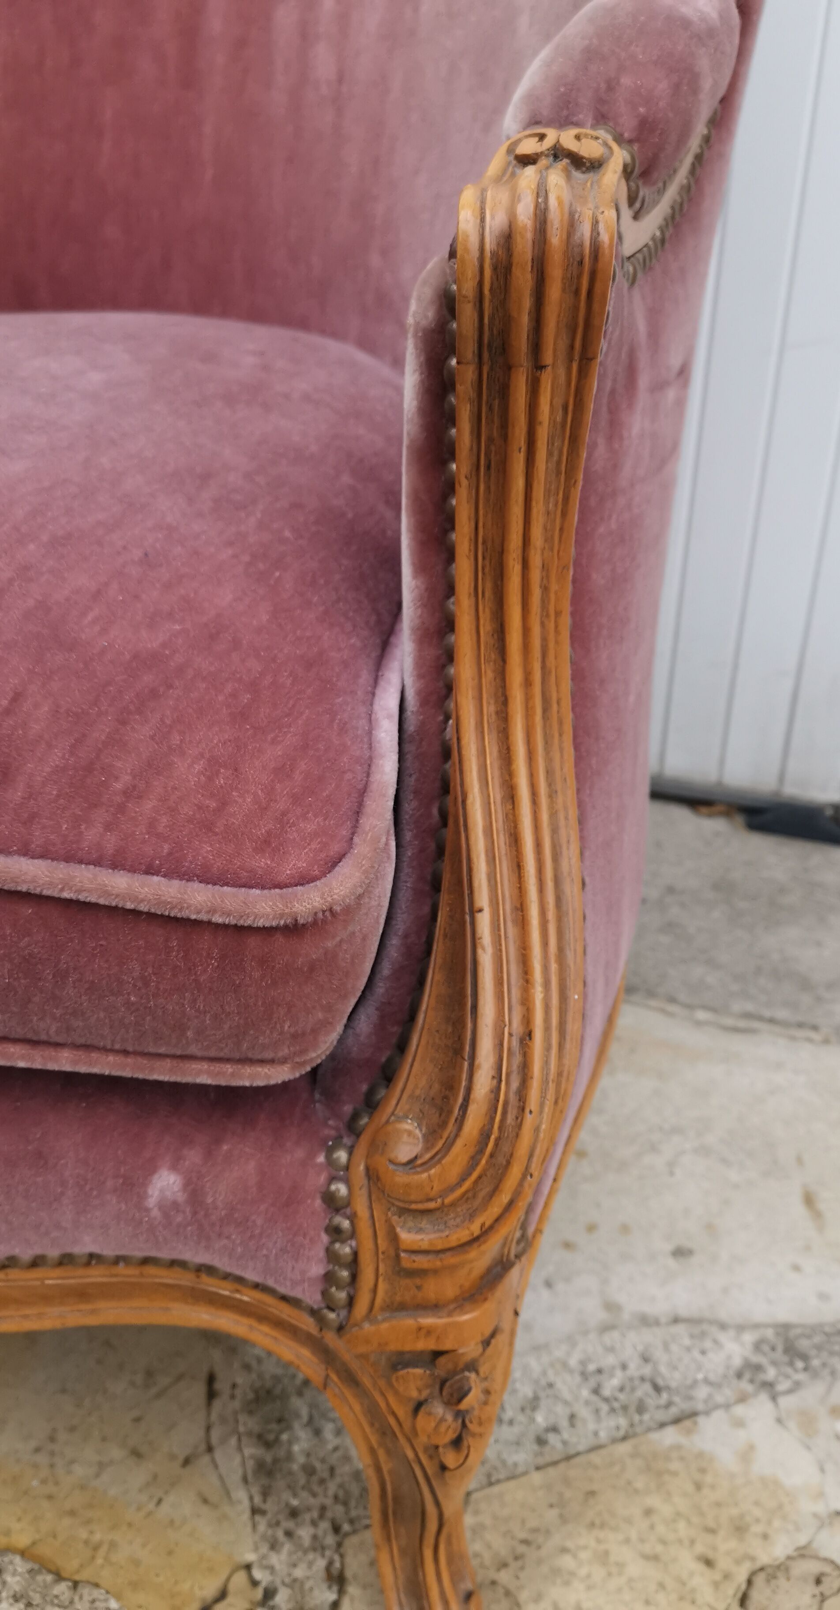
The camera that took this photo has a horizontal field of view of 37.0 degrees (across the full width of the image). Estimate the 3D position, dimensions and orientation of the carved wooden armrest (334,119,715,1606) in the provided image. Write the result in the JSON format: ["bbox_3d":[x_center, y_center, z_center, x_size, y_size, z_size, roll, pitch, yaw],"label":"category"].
[{"bbox_3d":[0.030,0.074,0.495,0.100,0.600,0.220,11,32,18],"label":"carved wooden armrest"}]

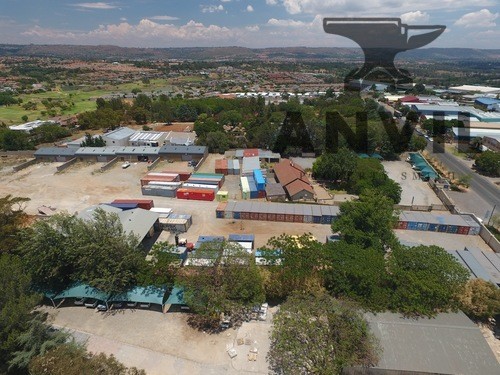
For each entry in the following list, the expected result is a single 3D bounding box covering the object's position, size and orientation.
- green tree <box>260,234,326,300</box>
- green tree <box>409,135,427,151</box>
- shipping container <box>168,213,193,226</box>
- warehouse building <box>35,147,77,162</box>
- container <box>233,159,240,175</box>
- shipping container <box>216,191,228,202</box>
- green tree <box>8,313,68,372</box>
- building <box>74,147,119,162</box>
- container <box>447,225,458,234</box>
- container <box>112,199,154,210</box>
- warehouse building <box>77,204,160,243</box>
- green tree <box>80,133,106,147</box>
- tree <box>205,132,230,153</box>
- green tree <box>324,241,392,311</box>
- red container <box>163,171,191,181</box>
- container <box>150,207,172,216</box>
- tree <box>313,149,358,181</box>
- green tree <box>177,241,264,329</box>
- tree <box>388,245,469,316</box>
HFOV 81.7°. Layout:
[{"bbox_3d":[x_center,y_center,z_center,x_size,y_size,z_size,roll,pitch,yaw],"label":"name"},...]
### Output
[{"bbox_3d":[8.500,15.800,57.300,11.600,11.000,11.400,0,25,0],"label":"green tree"},{"bbox_3d":[81.050,-21.130,139.690,7.800,8.700,7.600,0,24,0],"label":"green tree"},{"bbox_3d":[-19.389,9.243,79.713,6.060,2.600,2.440,4,25,9],"label":"shipping container"},{"bbox_3d":[-89.450,-15.440,135.160,19.000,4.000,8.300,1,25,4],"label":"warehouse building"},{"bbox_3d":[-5.700,-8.500,121.800,2.440,2.550,12.190,-2,24,-3],"label":"container"},{"bbox_3d":[-9.010,2.800,95.370,3.200,2.500,2.440,1,25,5],"label":"shipping container"},{"bbox_3d":[-31.600,23.300,43.800,7.600,8.800,7.600,0,25,0],"label":"green tree"},{"bbox_3d":[-68.436,-15.591,134.650,19.600,4.700,8.600,2,25,5],"label":"building"},{"bbox_3d":[55.746,9.997,80.811,2.440,2.600,6.060,4,25,9],"label":"container"},{"bbox_3d":[-36.500,5.600,90.500,12.190,2.590,2.440,1,24,3],"label":"container"},{"bbox_3d":[-36.370,11.920,70.170,22.500,6.300,17.200,3,24,7],"label":"warehouse building"},{"bbox_3d":[-76.900,-22.800,142.000,11.300,8.300,8.500,0,25,0],"label":"green tree"},{"bbox_3d":[-15.748,-22.242,138.078,12.200,10.400,11.500,2,25,5],"label":"tree"},{"bbox_3d":[20.740,16.820,55.230,12.600,10.200,12.600,-1,25,0],"label":"green tree"},{"bbox_3d":[-29.630,-4.560,114.290,12.190,2.600,2.440,2,24,5],"label":"red container"},{"bbox_3d":[-25.820,7.800,84.240,6.060,2.590,2.440,0,25,3],"label":"container"},{"bbox_3d":[30.800,-7.580,104.870,16.000,12.600,15.500,0,24,0],"label":"tree"},{"bbox_3d":[-5.200,17.000,53.300,14.000,12.300,13.500,0,25,0],"label":"green tree"},{"bbox_3d":[32.790,16.960,53.210,13.200,9.600,12.500,0,24,0],"label":"tree"}]

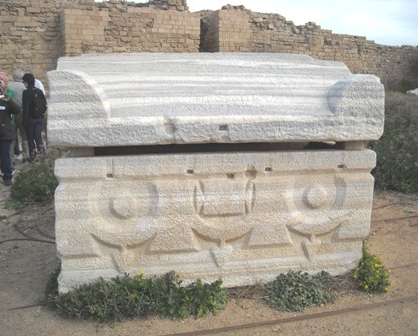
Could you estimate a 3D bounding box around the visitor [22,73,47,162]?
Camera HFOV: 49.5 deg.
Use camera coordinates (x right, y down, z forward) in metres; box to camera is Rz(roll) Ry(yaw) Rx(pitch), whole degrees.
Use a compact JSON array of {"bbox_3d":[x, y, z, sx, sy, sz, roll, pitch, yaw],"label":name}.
[{"bbox_3d":[-3.251,-0.928,8.392,0.370,1.660,0.430,6,12,25],"label":"visitor"}]

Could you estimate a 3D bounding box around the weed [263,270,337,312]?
[{"bbox_3d":[0.629,0.856,3.289,0.500,0.190,0.380,-2,11,-11],"label":"weed"}]

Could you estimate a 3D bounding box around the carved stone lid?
[{"bbox_3d":[0.041,-0.599,3.720,2.505,0.661,1.000,-2,11,-11],"label":"carved stone lid"}]

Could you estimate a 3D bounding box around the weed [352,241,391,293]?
[{"bbox_3d":[1.254,0.762,3.530,0.250,0.290,0.250,-2,11,-11],"label":"weed"}]

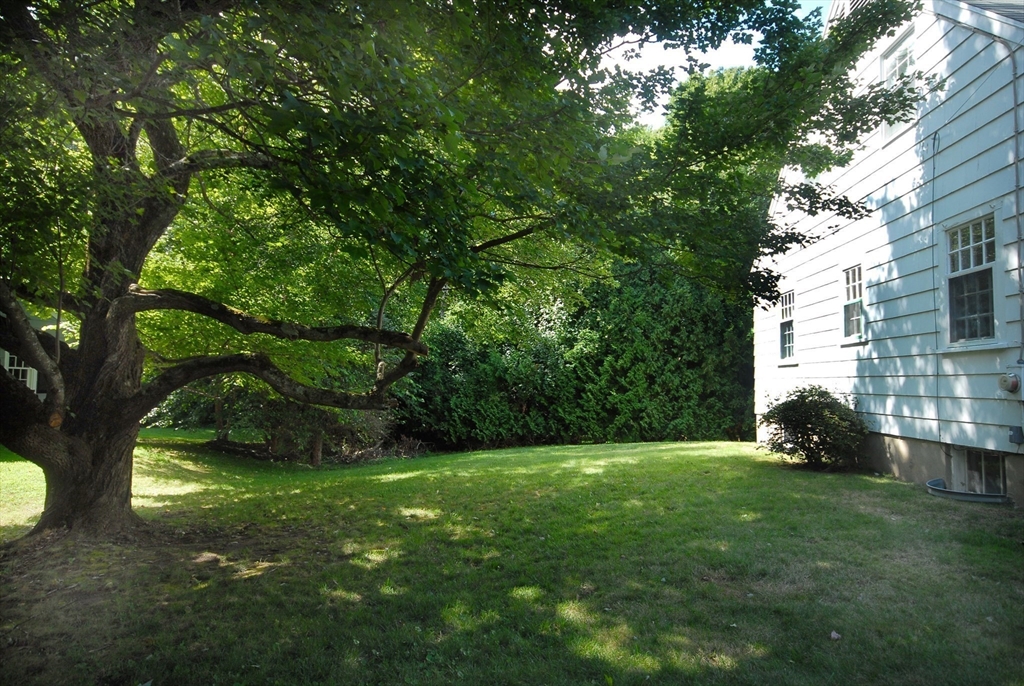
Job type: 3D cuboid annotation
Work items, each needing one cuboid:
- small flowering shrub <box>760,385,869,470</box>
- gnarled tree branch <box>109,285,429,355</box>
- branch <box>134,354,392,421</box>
[{"bbox_3d":[4.460,1.230,9.250,1.400,1.200,1.450,1,-4,3],"label":"small flowering shrub"},{"bbox_3d":[-2.330,-0.220,5.950,3.200,0.620,0.500,0,-4,10],"label":"gnarled tree branch"},{"bbox_3d":[-2.570,0.450,6.300,2.700,0.640,0.500,1,-4,6],"label":"branch"}]

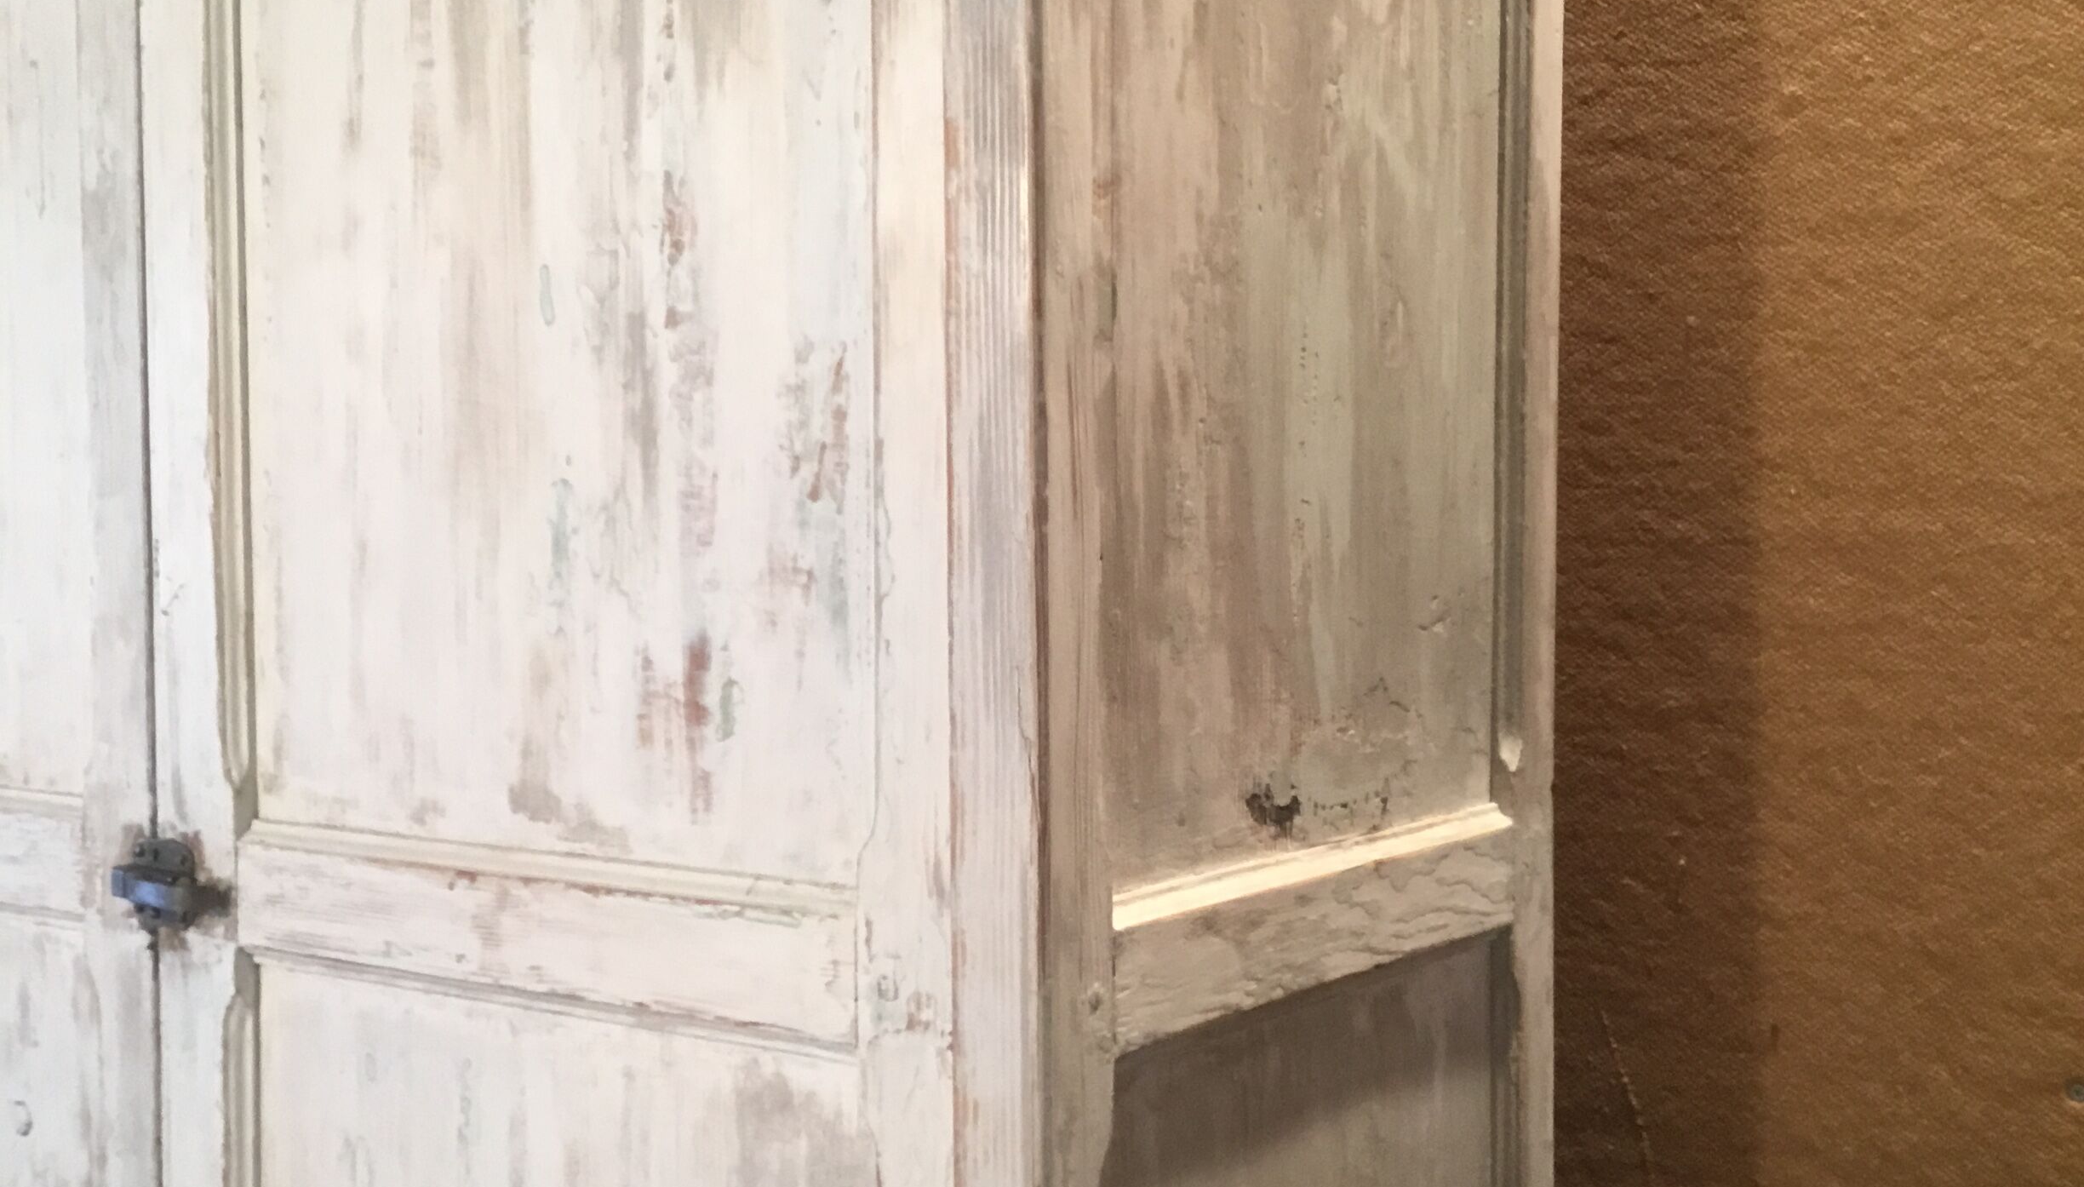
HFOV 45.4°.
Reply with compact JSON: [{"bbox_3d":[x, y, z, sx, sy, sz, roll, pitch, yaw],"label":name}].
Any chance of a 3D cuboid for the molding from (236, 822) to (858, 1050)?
[{"bbox_3d":[-0.266,0.171,1.290,0.453,0.077,0.025,2,3,35],"label":"molding"}]

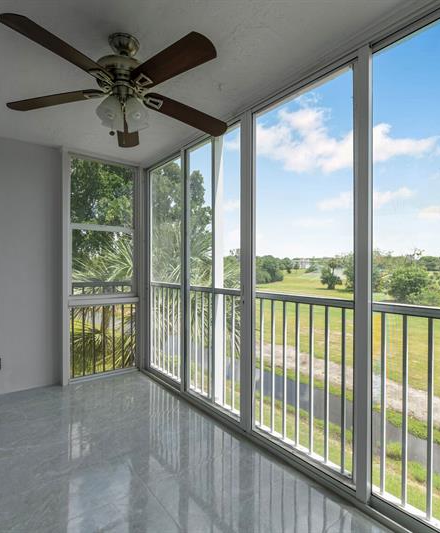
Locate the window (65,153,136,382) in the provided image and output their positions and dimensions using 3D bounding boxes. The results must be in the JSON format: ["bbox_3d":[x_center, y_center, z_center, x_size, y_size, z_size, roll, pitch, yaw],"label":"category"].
[{"bbox_3d":[-1.320,0.010,3.540,0.770,2.400,0.080,0,0,-37],"label":"window"}]

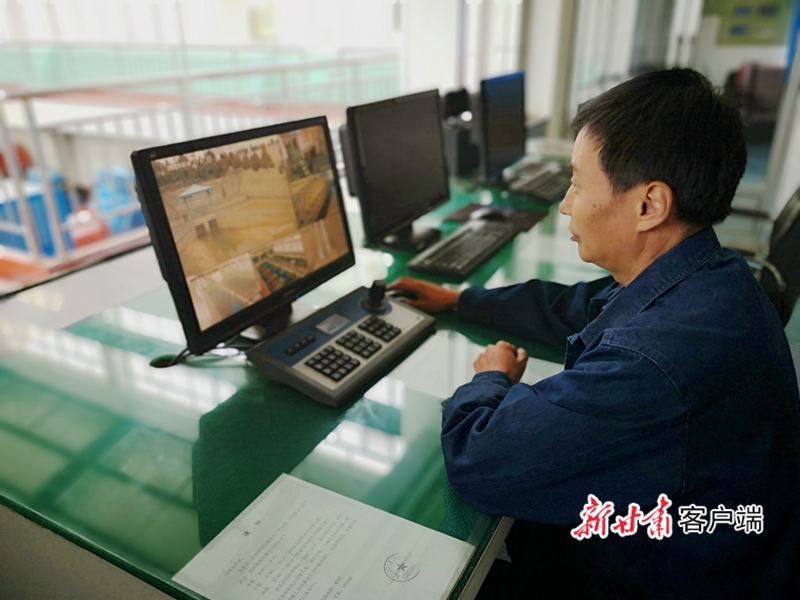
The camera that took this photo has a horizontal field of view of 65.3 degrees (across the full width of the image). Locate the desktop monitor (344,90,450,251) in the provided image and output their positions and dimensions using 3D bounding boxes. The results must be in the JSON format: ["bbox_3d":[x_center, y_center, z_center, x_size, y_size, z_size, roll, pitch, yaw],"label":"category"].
[{"bbox_3d":[0.015,-0.363,1.786,0.195,0.410,0.497,11,26,26],"label":"desktop monitor"}]

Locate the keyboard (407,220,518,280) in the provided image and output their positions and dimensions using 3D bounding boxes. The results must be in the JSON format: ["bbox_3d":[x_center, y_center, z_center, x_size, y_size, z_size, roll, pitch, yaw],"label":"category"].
[{"bbox_3d":[0.197,-0.150,1.761,0.160,0.034,0.453,11,26,26],"label":"keyboard"}]

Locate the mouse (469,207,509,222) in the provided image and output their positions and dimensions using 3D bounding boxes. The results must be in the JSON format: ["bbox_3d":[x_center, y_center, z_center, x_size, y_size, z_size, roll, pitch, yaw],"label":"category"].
[{"bbox_3d":[0.294,-0.276,2.043,0.115,0.038,0.062,12,26,26],"label":"mouse"}]

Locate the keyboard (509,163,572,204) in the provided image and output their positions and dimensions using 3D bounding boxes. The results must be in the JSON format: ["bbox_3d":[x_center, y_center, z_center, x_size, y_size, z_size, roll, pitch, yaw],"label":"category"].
[{"bbox_3d":[0.599,-0.459,2.463,0.160,0.033,0.452,13,27,29],"label":"keyboard"}]

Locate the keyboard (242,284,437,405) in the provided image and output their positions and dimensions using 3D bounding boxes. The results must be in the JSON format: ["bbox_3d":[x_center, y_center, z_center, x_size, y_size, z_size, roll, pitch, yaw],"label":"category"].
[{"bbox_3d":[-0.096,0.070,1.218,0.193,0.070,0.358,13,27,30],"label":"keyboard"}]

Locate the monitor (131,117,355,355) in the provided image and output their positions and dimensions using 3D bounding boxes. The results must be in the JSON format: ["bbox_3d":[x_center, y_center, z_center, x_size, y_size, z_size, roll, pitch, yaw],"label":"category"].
[{"bbox_3d":[-0.254,-0.121,1.231,0.195,0.414,0.506,12,26,27],"label":"monitor"}]

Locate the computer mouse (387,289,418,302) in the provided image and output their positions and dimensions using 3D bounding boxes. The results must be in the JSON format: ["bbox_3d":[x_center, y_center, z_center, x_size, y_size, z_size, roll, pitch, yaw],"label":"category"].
[{"bbox_3d":[0.019,-0.011,1.421,0.107,0.036,0.061,13,28,28],"label":"computer mouse"}]

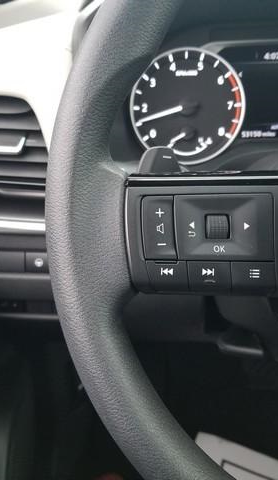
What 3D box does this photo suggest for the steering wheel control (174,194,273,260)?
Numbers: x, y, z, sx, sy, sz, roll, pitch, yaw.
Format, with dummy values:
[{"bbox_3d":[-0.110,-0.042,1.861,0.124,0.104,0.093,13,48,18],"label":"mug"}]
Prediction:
[{"bbox_3d":[0.038,-0.005,0.215,0.043,0.029,0.008,0,-6,3],"label":"steering wheel control"}]

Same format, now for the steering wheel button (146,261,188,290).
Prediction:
[{"bbox_3d":[0.013,0.016,0.214,0.018,0.013,0.006,0,-6,3],"label":"steering wheel button"}]

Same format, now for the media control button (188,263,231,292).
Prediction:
[{"bbox_3d":[0.031,0.016,0.213,0.019,0.013,0.006,0,-6,3],"label":"media control button"}]

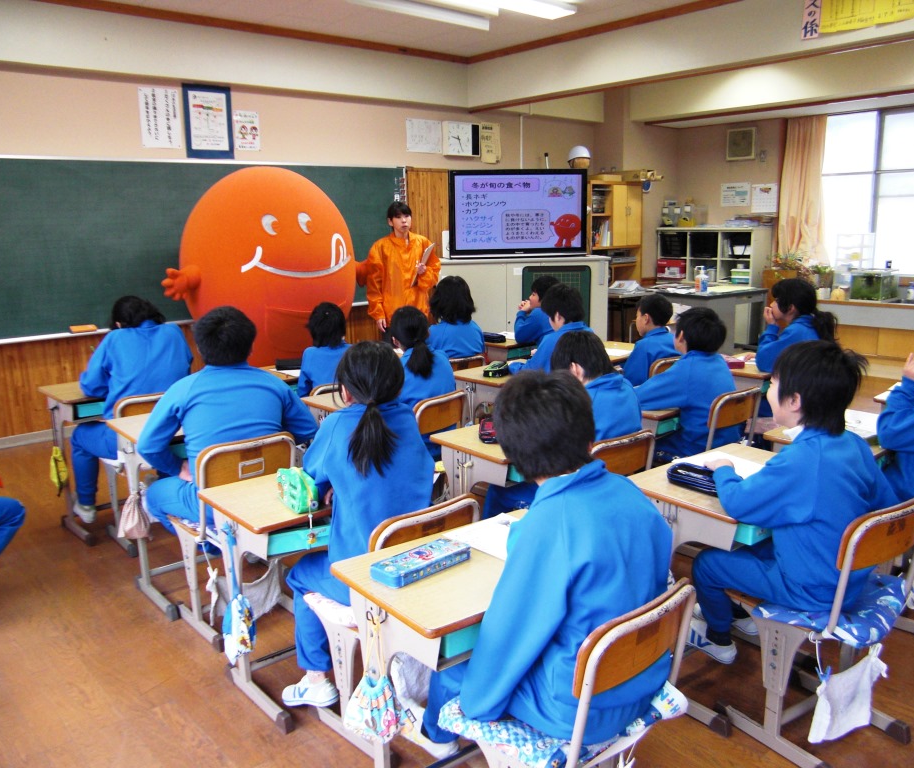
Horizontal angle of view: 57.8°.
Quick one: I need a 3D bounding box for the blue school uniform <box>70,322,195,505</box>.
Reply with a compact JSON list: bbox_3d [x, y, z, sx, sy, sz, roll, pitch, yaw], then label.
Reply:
[{"bbox_3d":[-1.541,0.164,4.073,0.604,0.876,0.584,-10,14,-37],"label":"blue school uniform"}]

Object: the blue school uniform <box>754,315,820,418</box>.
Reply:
[{"bbox_3d":[1.742,0.081,4.082,0.430,0.870,0.530,-10,15,-38],"label":"blue school uniform"}]

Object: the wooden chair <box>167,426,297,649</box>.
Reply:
[{"bbox_3d":[-0.818,0.535,3.104,0.393,0.675,0.463,-12,15,-43],"label":"wooden chair"}]

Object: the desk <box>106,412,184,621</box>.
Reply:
[{"bbox_3d":[-1.005,0.484,3.357,0.600,0.690,0.400,-10,14,-37],"label":"desk"}]

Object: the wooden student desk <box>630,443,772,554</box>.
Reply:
[{"bbox_3d":[0.851,0.606,2.567,0.600,0.680,0.400,-10,14,-36],"label":"wooden student desk"}]

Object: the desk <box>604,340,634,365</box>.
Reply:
[{"bbox_3d":[0.843,0.133,4.659,0.600,0.640,0.420,-10,14,-38],"label":"desk"}]

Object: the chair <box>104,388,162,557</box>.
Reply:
[{"bbox_3d":[-1.419,0.347,3.802,0.367,0.704,0.455,-10,14,-38],"label":"chair"}]

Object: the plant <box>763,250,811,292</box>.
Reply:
[{"bbox_3d":[3.103,-1.050,7.800,0.320,0.380,0.380,-12,15,-42],"label":"plant"}]

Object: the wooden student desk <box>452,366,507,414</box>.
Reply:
[{"bbox_3d":[0.332,0.252,4.101,0.600,0.640,0.420,-9,14,-35],"label":"wooden student desk"}]

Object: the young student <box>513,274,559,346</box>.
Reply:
[{"bbox_3d":[0.483,-0.164,5.267,0.642,1.050,0.393,9,15,42],"label":"young student"}]

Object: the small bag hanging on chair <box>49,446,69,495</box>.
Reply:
[{"bbox_3d":[-1.788,0.382,3.724,0.057,0.217,0.145,-11,15,-40],"label":"small bag hanging on chair"}]

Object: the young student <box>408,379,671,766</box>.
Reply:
[{"bbox_3d":[0.086,0.477,1.777,0.520,1.110,0.740,-10,14,-37],"label":"young student"}]

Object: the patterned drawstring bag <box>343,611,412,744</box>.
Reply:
[{"bbox_3d":[-0.184,0.635,1.784,0.080,0.290,0.170,-10,14,-37],"label":"patterned drawstring bag"}]

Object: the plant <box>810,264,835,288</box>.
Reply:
[{"bbox_3d":[3.344,-0.986,7.600,0.190,0.260,0.190,-12,15,-42],"label":"plant"}]

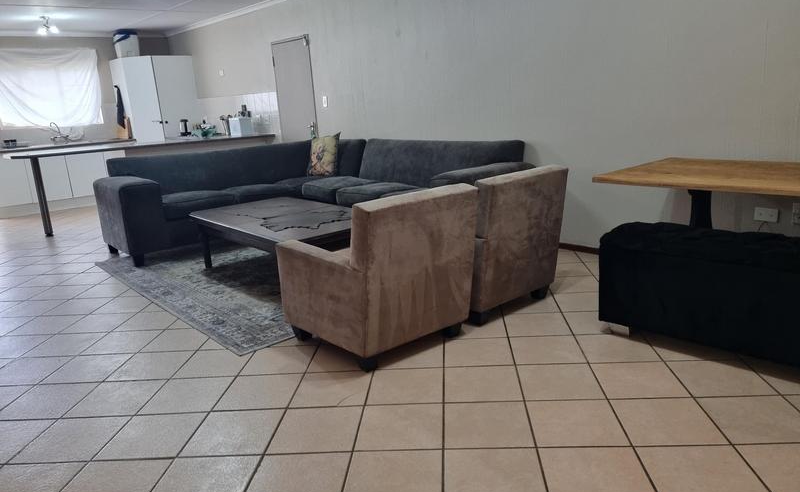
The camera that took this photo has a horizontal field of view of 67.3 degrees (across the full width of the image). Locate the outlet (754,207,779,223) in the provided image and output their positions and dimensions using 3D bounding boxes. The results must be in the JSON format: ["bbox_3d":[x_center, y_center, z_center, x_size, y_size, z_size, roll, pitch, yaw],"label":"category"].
[{"bbox_3d":[2.180,-0.186,3.574,0.020,0.076,0.122,-16,18,-38],"label":"outlet"}]

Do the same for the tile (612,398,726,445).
[{"bbox_3d":[1.022,0.674,2.312,0.331,0.010,0.331,-3,14,5],"label":"tile"}]

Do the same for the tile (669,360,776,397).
[{"bbox_3d":[1.368,0.563,2.571,0.331,0.010,0.331,-3,14,5],"label":"tile"}]

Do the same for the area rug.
[{"bbox_3d":[-1.073,0.162,5.062,2.050,0.010,3.111,-15,18,-37],"label":"area rug"}]

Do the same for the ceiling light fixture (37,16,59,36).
[{"bbox_3d":[-4.095,-2.559,6.991,0.290,0.230,0.260,-15,18,-37],"label":"ceiling light fixture"}]

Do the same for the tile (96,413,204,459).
[{"bbox_3d":[-1.014,0.783,2.487,0.331,0.010,0.331,-3,14,5],"label":"tile"}]

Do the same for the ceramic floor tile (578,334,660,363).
[{"bbox_3d":[1.090,0.514,3.025,0.343,0.010,0.343,-3,14,5],"label":"ceramic floor tile"}]

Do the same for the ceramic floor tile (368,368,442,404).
[{"bbox_3d":[0.028,0.644,2.729,0.331,0.010,0.331,-3,14,5],"label":"ceramic floor tile"}]

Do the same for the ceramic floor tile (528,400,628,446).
[{"bbox_3d":[0.673,0.682,2.305,0.331,0.010,0.331,-3,14,5],"label":"ceramic floor tile"}]

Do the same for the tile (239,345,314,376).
[{"bbox_3d":[-0.619,0.592,3.076,0.331,0.010,0.331,-3,14,5],"label":"tile"}]

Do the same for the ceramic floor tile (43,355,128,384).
[{"bbox_3d":[-1.624,0.647,3.165,0.331,0.010,0.331,-3,14,5],"label":"ceramic floor tile"}]

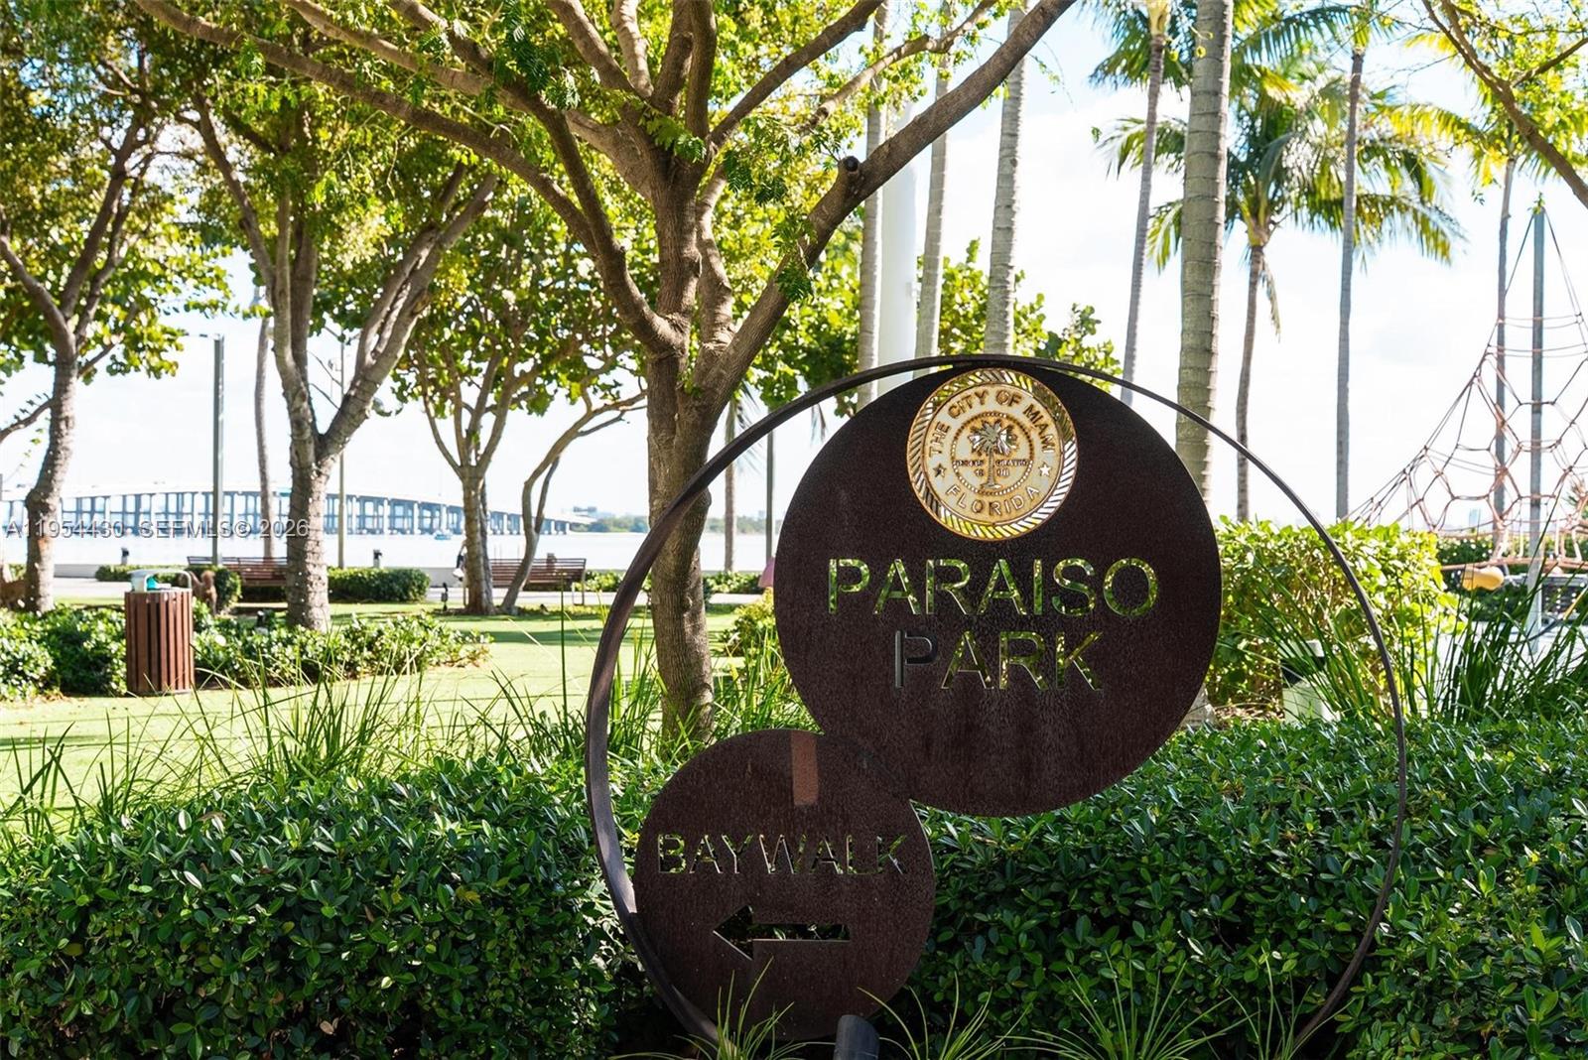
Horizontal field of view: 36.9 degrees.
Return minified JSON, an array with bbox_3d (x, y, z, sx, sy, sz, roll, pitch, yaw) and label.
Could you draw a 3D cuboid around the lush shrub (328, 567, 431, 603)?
[{"bbox_3d":[-7.800,0.986,43.600,2.300,0.620,1.000,1,0,-20],"label":"lush shrub"}]

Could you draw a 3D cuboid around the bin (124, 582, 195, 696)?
[{"bbox_3d":[-5.061,0.831,19.000,0.560,0.950,0.560,1,0,-16],"label":"bin"}]

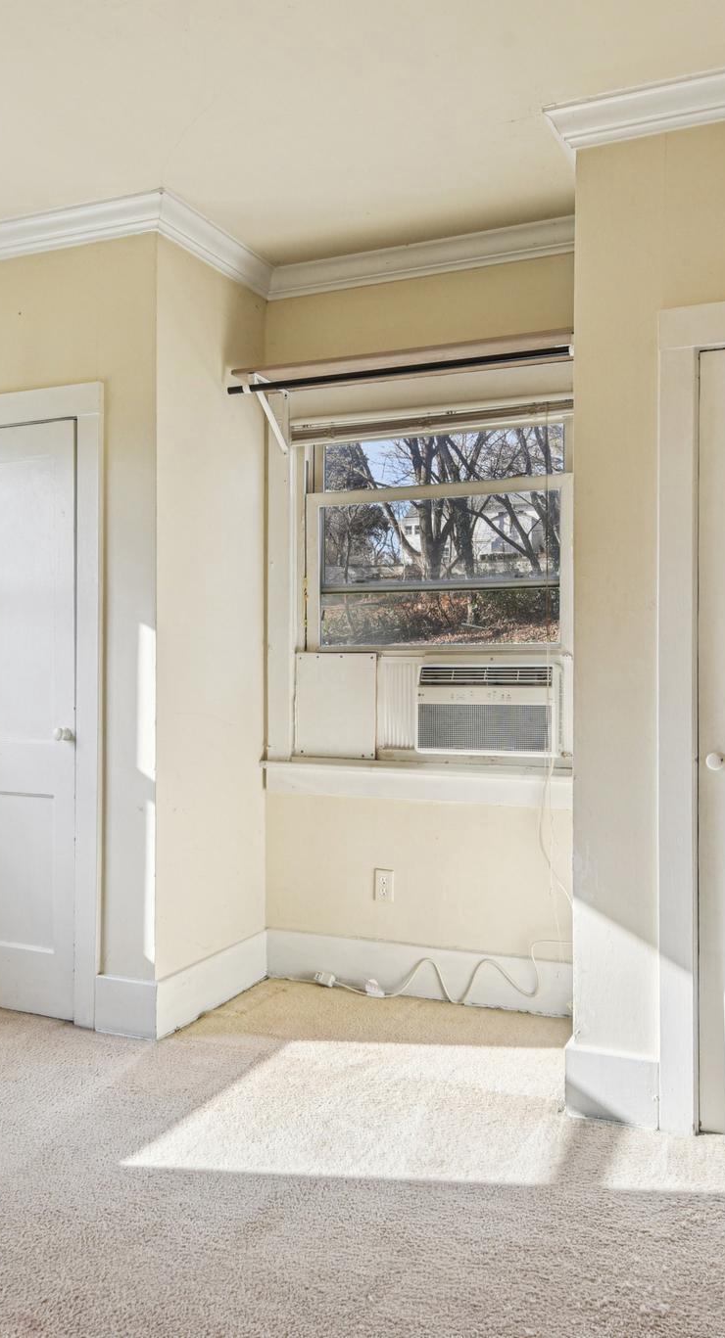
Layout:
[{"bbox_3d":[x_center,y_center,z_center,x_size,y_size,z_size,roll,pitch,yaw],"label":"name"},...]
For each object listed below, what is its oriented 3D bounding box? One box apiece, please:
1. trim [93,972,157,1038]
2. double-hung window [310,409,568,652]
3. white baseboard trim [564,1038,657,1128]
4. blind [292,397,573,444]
[{"bbox_3d":[-0.740,1.075,3.182,0.232,0.180,0.020,0,0,23],"label":"trim"},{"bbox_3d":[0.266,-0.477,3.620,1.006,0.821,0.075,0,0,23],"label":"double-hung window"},{"bbox_3d":[0.653,1.093,2.631,0.237,0.180,0.020,0,0,23],"label":"white baseboard trim"},{"bbox_3d":[0.244,-0.879,3.555,1.083,0.081,0.040,0,0,23],"label":"blind"}]

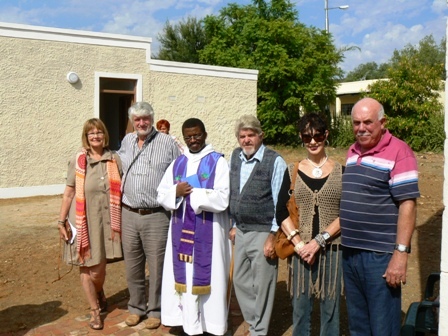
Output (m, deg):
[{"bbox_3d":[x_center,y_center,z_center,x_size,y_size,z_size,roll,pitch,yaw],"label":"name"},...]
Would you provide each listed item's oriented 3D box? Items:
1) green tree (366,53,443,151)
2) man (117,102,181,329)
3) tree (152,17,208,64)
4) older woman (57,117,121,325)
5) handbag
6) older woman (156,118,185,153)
[{"bbox_3d":[8.200,-2.800,20.500,4.100,4.300,3.900,0,5,0],"label":"green tree"},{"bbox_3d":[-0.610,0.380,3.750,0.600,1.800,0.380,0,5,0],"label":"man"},{"bbox_3d":[-1.850,-4.700,25.000,4.800,6.900,4.800,0,5,0],"label":"tree"},{"bbox_3d":[-1.080,0.435,3.740,0.500,1.640,0.350,-2,5,-22],"label":"older woman"},{"bbox_3d":[0.400,0.280,2.960,0.150,0.590,0.280,-3,6,-31],"label":"handbag"},{"bbox_3d":[-0.800,0.120,6.850,0.500,1.620,0.350,0,5,-9],"label":"older woman"}]

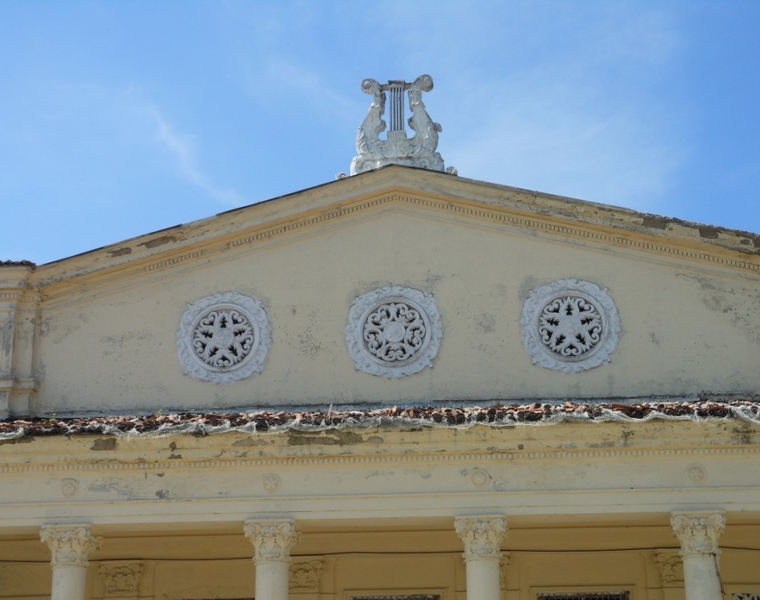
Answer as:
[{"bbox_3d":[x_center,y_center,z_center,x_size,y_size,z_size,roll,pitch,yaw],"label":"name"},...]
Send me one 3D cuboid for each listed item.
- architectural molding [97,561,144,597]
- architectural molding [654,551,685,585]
[{"bbox_3d":[-4.274,4.600,25.175,0.751,0.582,0.160,-2,-18,6],"label":"architectural molding"},{"bbox_3d":[4.746,4.275,24.268,0.751,0.561,0.160,-2,-18,6],"label":"architectural molding"}]

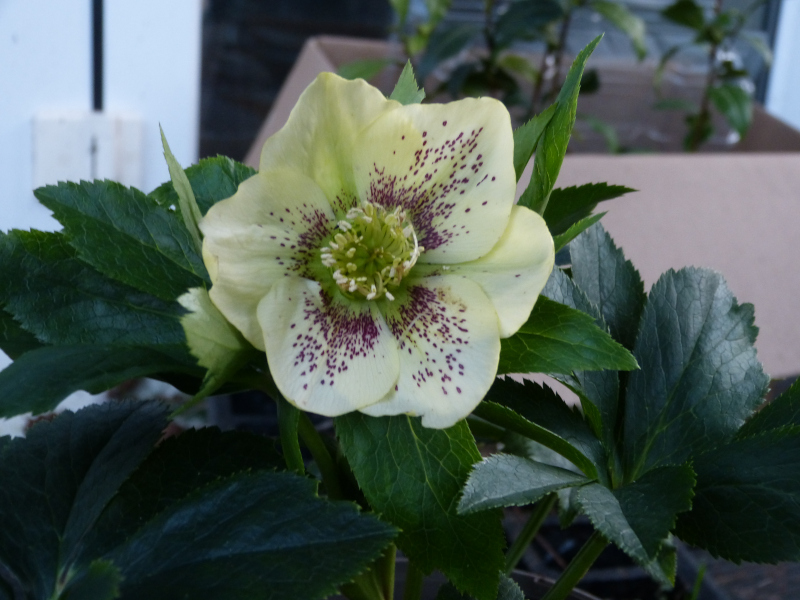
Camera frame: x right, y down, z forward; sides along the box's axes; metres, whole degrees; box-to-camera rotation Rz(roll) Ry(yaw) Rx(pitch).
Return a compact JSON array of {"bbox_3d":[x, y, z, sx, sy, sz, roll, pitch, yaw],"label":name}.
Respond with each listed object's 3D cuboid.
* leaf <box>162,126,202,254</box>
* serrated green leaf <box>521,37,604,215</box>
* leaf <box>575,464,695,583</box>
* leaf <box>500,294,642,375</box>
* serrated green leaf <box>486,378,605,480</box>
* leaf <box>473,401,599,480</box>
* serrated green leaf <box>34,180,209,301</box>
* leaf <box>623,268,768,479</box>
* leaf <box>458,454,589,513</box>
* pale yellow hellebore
[{"bbox_3d":[-0.049,-0.024,0.281,0.006,0.033,0.012,-13,15,18],"label":"leaf"},{"bbox_3d":[0.037,-0.039,0.285,0.008,0.045,0.013,16,9,-32],"label":"serrated green leaf"},{"bbox_3d":[0.054,0.051,0.288,0.025,0.012,0.034,-8,41,-13],"label":"leaf"},{"bbox_3d":[0.034,0.009,0.291,0.044,0.009,0.021,11,43,17],"label":"leaf"},{"bbox_3d":[0.036,0.029,0.304,0.041,0.009,0.018,40,49,3],"label":"serrated green leaf"},{"bbox_3d":[0.033,0.034,0.300,0.038,0.008,0.014,31,18,-6],"label":"leaf"},{"bbox_3d":[-0.066,-0.014,0.305,0.053,0.009,0.025,28,45,0],"label":"serrated green leaf"},{"bbox_3d":[0.075,0.017,0.316,0.032,0.011,0.067,21,64,18],"label":"leaf"},{"bbox_3d":[0.030,0.043,0.287,0.043,0.010,0.017,-5,40,-36],"label":"leaf"},{"bbox_3d":[-0.005,-0.011,0.276,0.076,0.076,0.030,4,1,-1],"label":"pale yellow hellebore"}]

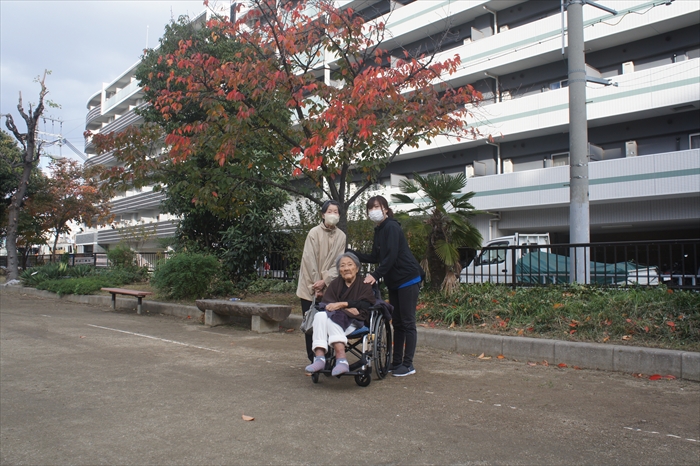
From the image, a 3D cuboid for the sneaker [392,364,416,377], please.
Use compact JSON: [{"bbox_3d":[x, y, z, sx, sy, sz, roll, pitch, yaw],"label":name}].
[{"bbox_3d":[0.488,1.215,5.137,0.245,0.098,0.092,3,-4,-37],"label":"sneaker"}]

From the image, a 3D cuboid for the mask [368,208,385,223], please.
[{"bbox_3d":[0.225,-0.149,4.950,0.135,0.110,0.075,-2,-4,25],"label":"mask"}]

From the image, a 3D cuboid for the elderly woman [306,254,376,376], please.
[{"bbox_3d":[-0.090,0.655,4.921,0.520,1.000,0.780,-2,-4,25],"label":"elderly woman"}]

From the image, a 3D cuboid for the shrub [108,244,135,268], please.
[{"bbox_3d":[-7.643,0.820,19.500,1.000,0.950,0.950,0,-3,0],"label":"shrub"}]

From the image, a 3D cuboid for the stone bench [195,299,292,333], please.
[{"bbox_3d":[-1.700,1.278,8.993,1.900,0.410,0.500,-3,-4,44],"label":"stone bench"}]

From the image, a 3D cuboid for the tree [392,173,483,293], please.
[{"bbox_3d":[1.440,0.015,9.614,1.450,2.000,1.400,0,-3,6],"label":"tree"}]

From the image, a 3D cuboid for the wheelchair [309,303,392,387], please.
[{"bbox_3d":[0.021,0.816,4.946,0.590,0.870,0.900,-1,-4,23],"label":"wheelchair"}]

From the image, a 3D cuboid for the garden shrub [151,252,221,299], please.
[{"bbox_3d":[-3.450,0.834,12.273,1.450,1.000,1.300,-3,-4,44],"label":"garden shrub"}]

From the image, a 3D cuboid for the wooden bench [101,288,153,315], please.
[{"bbox_3d":[-4.680,1.440,12.089,1.750,0.430,0.380,-3,-4,44],"label":"wooden bench"}]

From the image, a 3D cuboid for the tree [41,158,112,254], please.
[{"bbox_3d":[-11.728,-0.879,25.000,2.950,4.600,2.900,0,-3,0],"label":"tree"}]

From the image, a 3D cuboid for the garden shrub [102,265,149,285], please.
[{"bbox_3d":[-6.550,1.191,17.060,1.350,0.580,1.000,-3,-4,44],"label":"garden shrub"}]

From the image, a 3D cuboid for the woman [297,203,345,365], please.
[{"bbox_3d":[-0.265,0.490,5.360,0.460,1.570,0.340,1,-4,-18],"label":"woman"}]

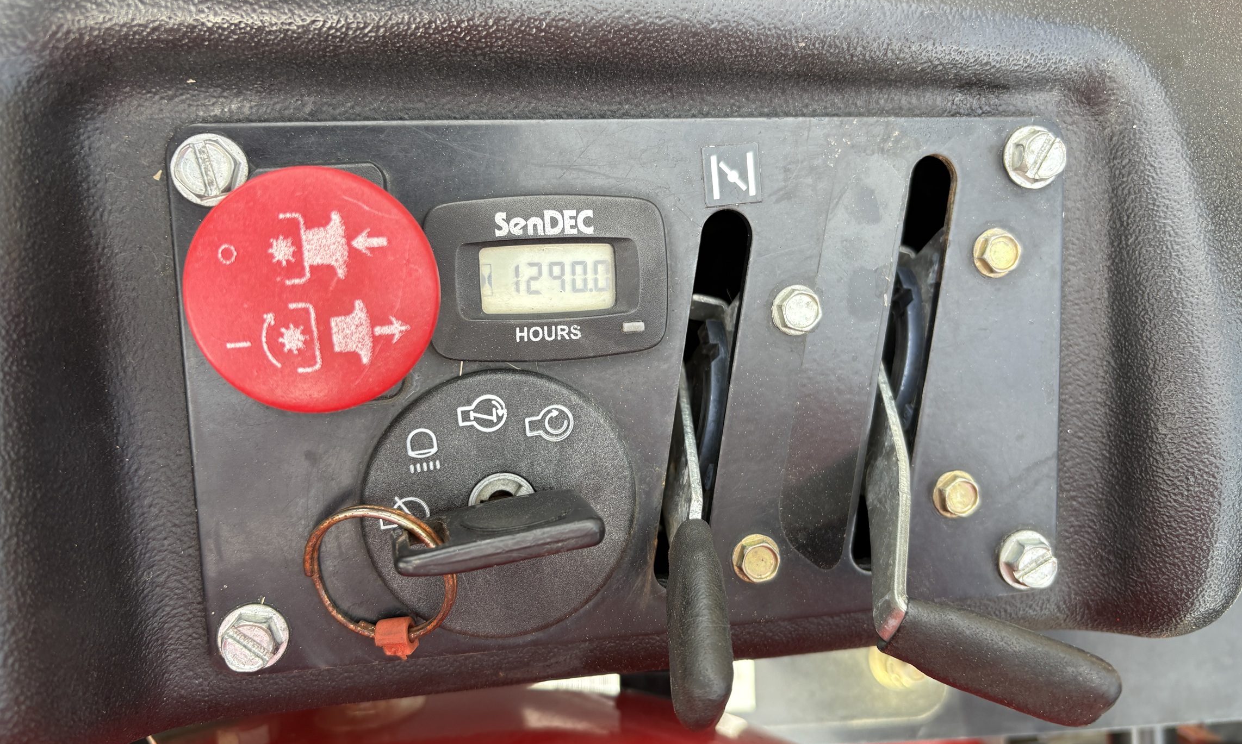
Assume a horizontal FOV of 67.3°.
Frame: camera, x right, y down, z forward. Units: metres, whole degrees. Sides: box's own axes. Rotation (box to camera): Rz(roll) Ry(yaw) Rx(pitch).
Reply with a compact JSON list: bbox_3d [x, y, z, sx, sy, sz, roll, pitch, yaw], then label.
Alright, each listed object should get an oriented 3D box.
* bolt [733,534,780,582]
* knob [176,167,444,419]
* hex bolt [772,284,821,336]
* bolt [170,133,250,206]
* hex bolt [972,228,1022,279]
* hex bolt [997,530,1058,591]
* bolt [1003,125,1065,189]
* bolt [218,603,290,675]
[{"bbox_3d":[0.029,0.039,0.194,0.010,0.003,0.010,-3,96,-10],"label":"bolt"},{"bbox_3d":[-0.053,-0.015,0.163,0.041,0.018,0.041,-3,96,-10],"label":"knob"},{"bbox_3d":[0.036,-0.012,0.190,0.010,0.003,0.010,-3,96,-10],"label":"hex bolt"},{"bbox_3d":[-0.074,-0.036,0.166,0.013,0.004,0.013,-3,96,-10],"label":"bolt"},{"bbox_3d":[0.080,-0.025,0.197,0.010,0.003,0.010,-3,96,-10],"label":"hex bolt"},{"bbox_3d":[0.091,0.042,0.205,0.013,0.004,0.013,-3,96,-10],"label":"hex bolt"},{"bbox_3d":[0.088,-0.045,0.195,0.013,0.004,0.013,-3,96,-10],"label":"bolt"},{"bbox_3d":[-0.070,0.051,0.176,0.013,0.004,0.013,-3,96,-10],"label":"bolt"}]

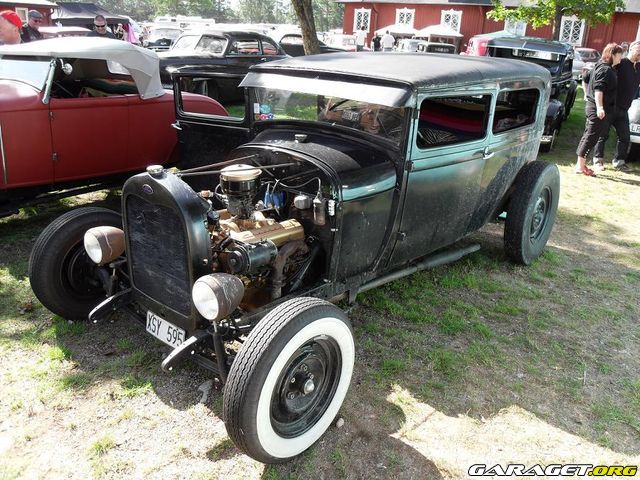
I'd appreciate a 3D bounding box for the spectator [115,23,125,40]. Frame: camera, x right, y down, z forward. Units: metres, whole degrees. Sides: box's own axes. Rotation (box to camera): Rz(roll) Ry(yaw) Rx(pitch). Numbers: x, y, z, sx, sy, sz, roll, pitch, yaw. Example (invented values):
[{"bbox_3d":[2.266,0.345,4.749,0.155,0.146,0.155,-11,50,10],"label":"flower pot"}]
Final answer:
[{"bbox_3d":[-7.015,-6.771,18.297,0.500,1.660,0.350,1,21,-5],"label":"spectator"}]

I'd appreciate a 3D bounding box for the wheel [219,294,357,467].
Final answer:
[{"bbox_3d":[-0.092,0.529,1.972,0.164,0.621,0.621,20,27,35],"label":"wheel"}]

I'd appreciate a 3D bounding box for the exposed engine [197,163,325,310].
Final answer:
[{"bbox_3d":[-0.415,-0.037,2.519,0.610,0.650,0.570,19,26,35],"label":"exposed engine"}]

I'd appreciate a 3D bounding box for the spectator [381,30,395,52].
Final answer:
[{"bbox_3d":[2.796,-7.976,22.117,0.550,1.770,0.350,5,21,5],"label":"spectator"}]

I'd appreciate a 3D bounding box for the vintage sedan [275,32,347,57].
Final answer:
[{"bbox_3d":[-0.926,-8.606,23.777,4.900,1.550,1.820,-6,23,-23],"label":"vintage sedan"}]

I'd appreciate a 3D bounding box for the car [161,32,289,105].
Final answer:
[{"bbox_3d":[-2.201,-3.783,11.409,1.850,1.660,4.900,14,24,26],"label":"car"}]

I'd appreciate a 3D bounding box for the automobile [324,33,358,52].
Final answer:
[{"bbox_3d":[1.268,-9.257,25.335,1.750,1.500,4.400,-15,27,-39],"label":"automobile"}]

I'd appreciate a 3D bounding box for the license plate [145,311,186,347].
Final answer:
[{"bbox_3d":[-0.690,0.403,2.305,0.280,0.110,0.012,19,26,35],"label":"license plate"}]

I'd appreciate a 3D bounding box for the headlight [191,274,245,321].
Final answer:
[{"bbox_3d":[-0.384,0.210,2.069,0.178,0.178,0.185,19,26,36],"label":"headlight"}]

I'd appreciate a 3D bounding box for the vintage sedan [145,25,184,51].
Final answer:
[{"bbox_3d":[-7.504,-9.795,25.786,1.800,1.600,4.800,0,21,-8],"label":"vintage sedan"}]

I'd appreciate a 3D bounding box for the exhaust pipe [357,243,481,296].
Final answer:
[{"bbox_3d":[0.600,0.147,2.950,0.080,0.080,1.185,22,26,40],"label":"exhaust pipe"}]

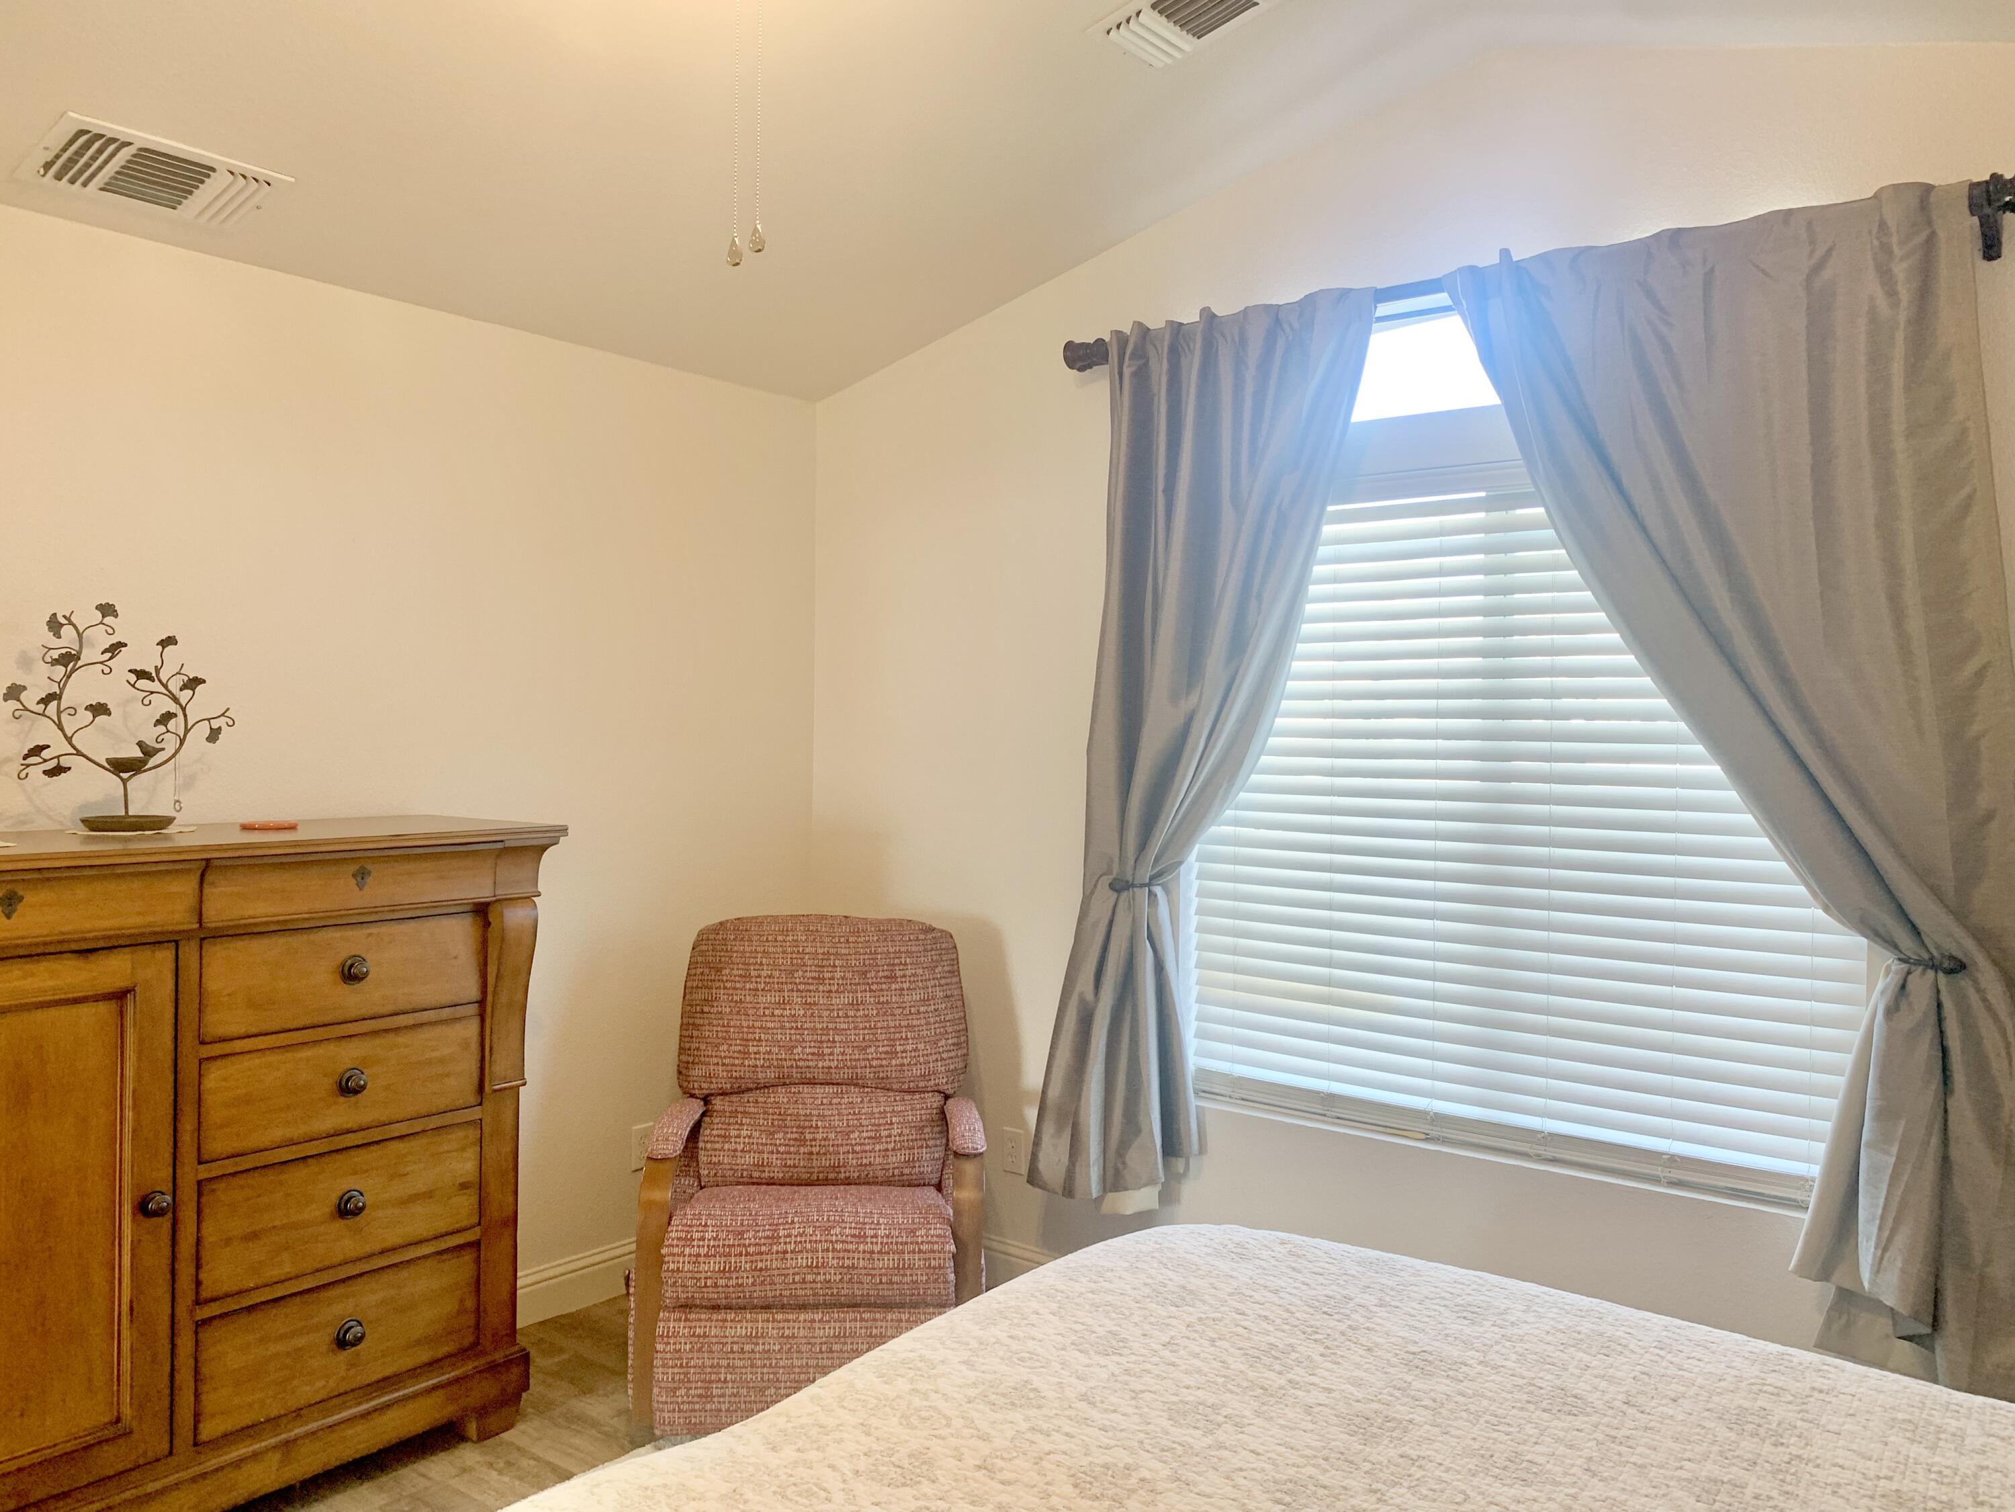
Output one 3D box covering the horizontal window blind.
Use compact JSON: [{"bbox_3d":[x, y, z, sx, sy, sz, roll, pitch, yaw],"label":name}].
[{"bbox_3d":[1.036,0.109,3.254,1.450,1.465,0.060,2,1,38],"label":"horizontal window blind"}]

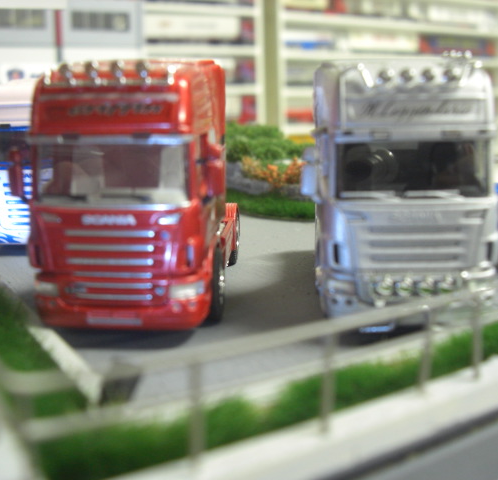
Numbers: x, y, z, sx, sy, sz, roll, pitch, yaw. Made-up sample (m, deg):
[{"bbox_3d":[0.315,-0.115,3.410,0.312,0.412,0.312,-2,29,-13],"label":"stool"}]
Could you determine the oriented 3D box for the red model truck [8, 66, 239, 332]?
[{"bbox_3d":[-0.032,-0.020,0.233,0.058,0.078,0.118,1,11,3],"label":"red model truck"}]

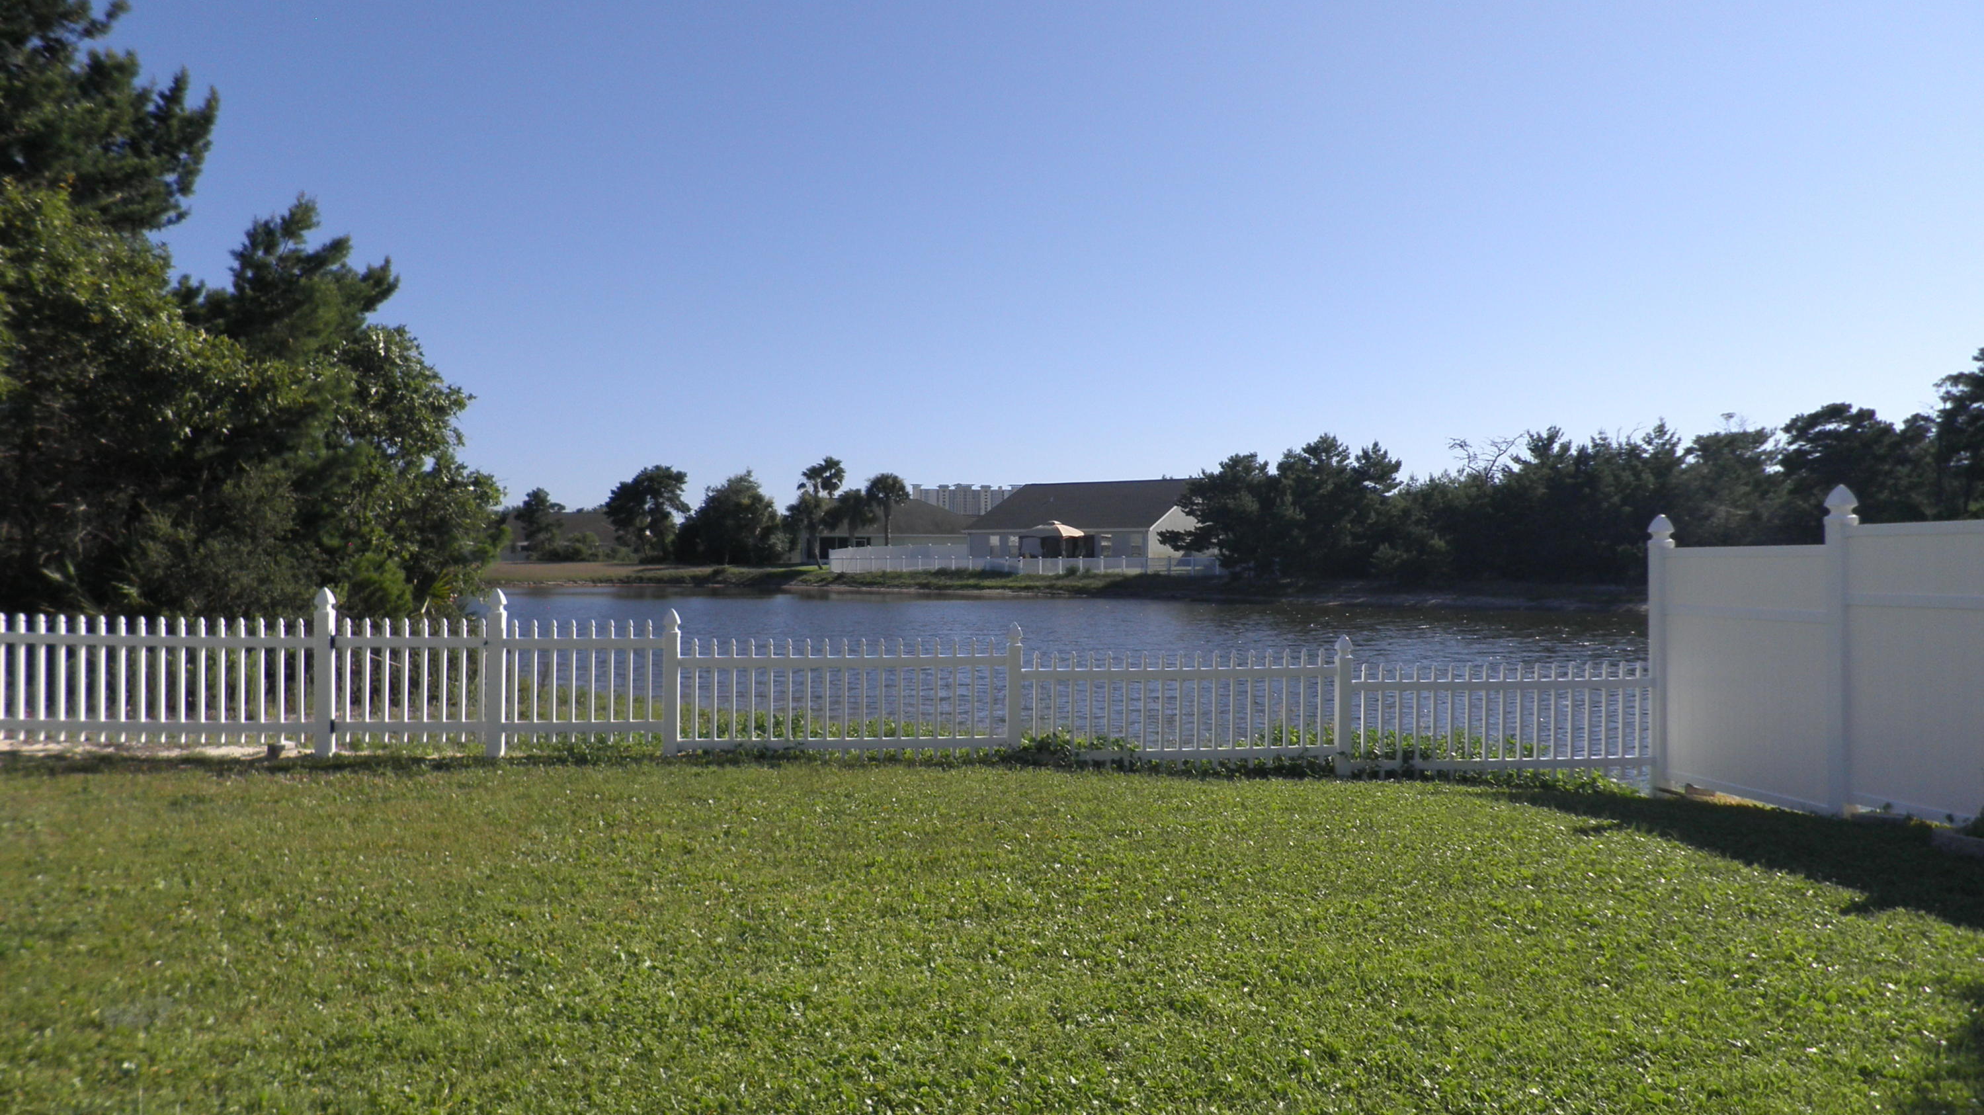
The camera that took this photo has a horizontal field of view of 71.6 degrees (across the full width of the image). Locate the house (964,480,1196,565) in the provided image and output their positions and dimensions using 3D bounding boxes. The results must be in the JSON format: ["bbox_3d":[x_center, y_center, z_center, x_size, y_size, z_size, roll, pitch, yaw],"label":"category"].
[{"bbox_3d":[9.076,-2.447,106.213,15.600,6.600,16.500,0,0,34],"label":"house"}]

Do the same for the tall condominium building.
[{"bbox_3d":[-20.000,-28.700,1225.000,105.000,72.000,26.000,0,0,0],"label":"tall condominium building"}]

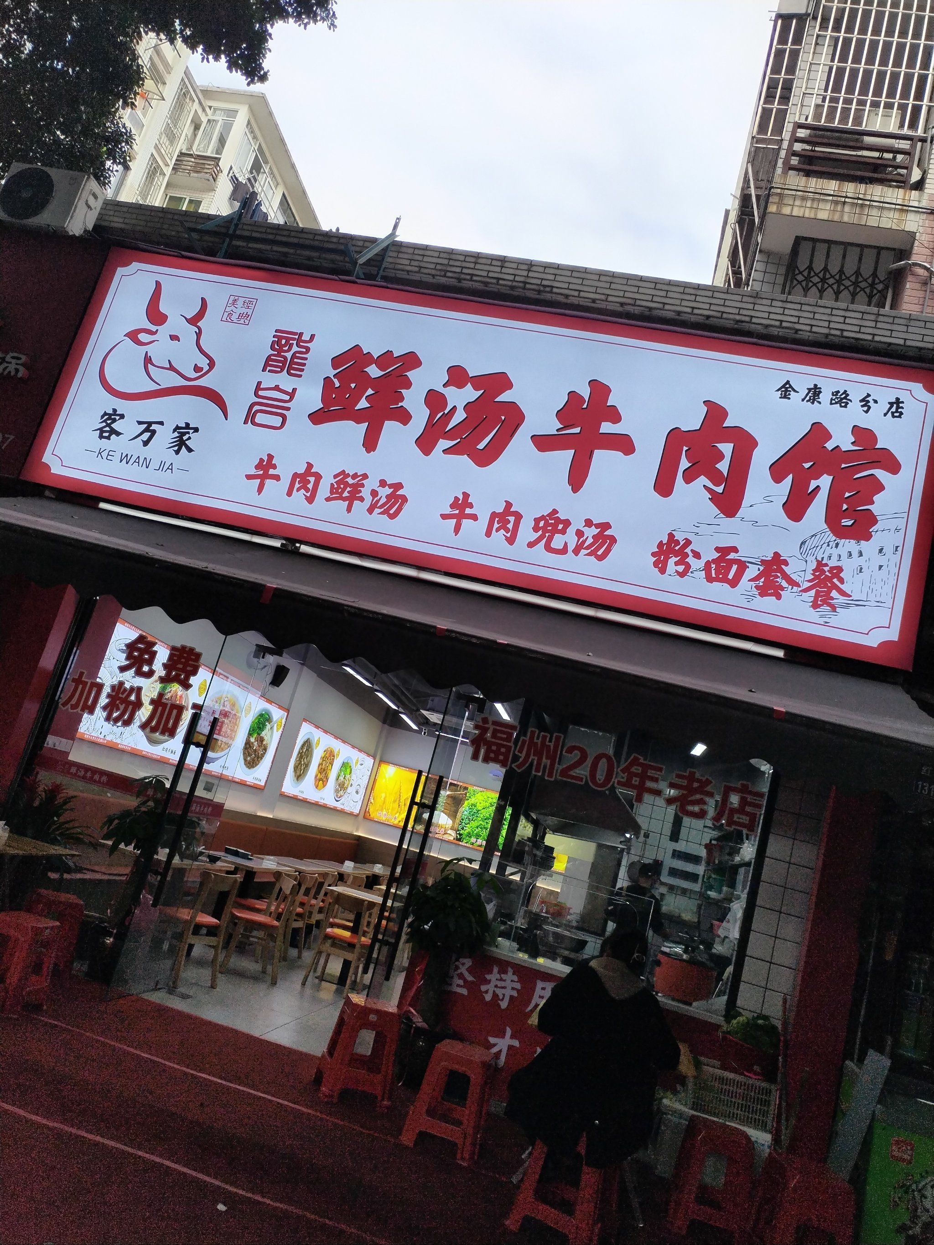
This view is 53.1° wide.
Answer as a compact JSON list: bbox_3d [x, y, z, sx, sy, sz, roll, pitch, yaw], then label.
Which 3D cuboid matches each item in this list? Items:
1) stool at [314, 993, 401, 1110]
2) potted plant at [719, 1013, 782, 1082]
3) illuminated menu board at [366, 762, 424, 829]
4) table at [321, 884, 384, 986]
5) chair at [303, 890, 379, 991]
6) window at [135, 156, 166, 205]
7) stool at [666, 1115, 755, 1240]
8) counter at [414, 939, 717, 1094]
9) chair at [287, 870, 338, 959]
[{"bbox_3d":[-0.589,2.394,5.236,0.360,0.465,0.340,18,-13,-12],"label":"stool"},{"bbox_3d":[1.611,2.410,5.355,0.310,0.300,0.290,13,-13,11],"label":"potted plant"},{"bbox_3d":[-1.187,2.883,15.560,0.850,0.950,0.050,13,-13,11],"label":"illuminated menu board"},{"bbox_3d":[-1.025,2.913,8.624,0.650,0.760,0.650,13,-13,11],"label":"table"},{"bbox_3d":[-1.063,2.763,8.082,0.430,0.785,0.490,12,-13,13],"label":"chair"},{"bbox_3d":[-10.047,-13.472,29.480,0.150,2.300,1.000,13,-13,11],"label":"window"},{"bbox_3d":[1.183,2.735,4.645,0.360,0.465,0.340,16,-13,-4],"label":"stool"},{"bbox_3d":[0.571,2.625,5.876,1.860,0.900,0.580,13,-13,11],"label":"counter"},{"bbox_3d":[-1.760,3.014,9.954,0.490,0.785,0.430,13,-13,11],"label":"chair"}]

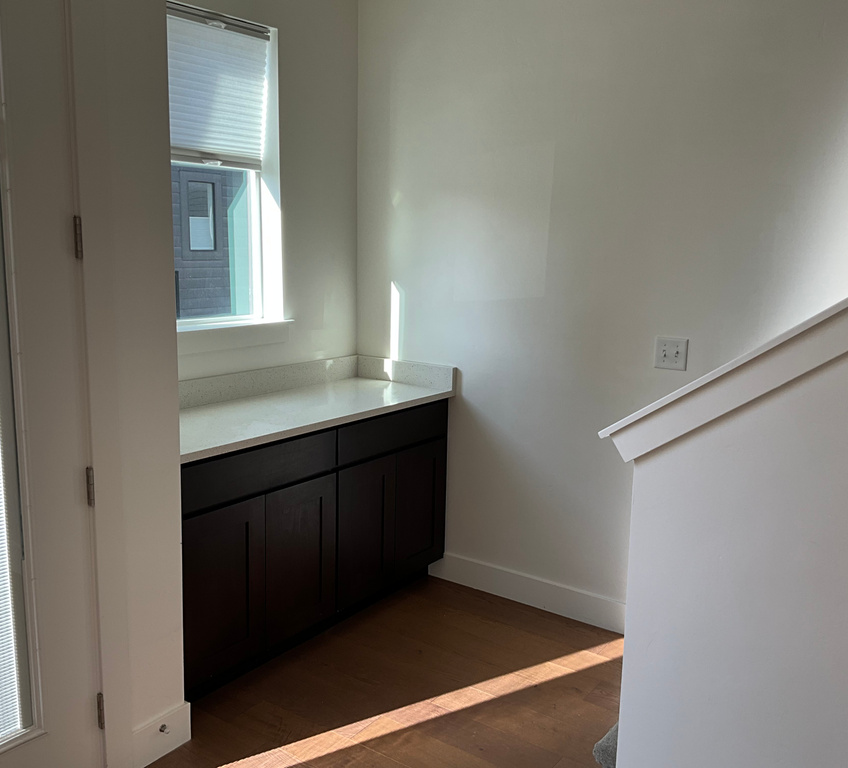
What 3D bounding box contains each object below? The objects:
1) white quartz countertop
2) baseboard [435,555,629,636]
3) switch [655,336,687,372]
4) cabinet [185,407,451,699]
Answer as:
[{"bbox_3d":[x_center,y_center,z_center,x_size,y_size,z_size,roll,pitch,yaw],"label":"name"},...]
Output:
[{"bbox_3d":[-0.544,0.106,3.334,0.569,0.029,1.547,8,12,35],"label":"white quartz countertop"},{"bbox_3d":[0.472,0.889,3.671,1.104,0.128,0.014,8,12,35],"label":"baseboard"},{"bbox_3d":[0.918,-0.111,3.187,0.117,0.115,0.015,8,12,35],"label":"switch"},{"bbox_3d":[-0.559,0.540,3.426,0.540,0.858,1.521,8,12,35],"label":"cabinet"}]

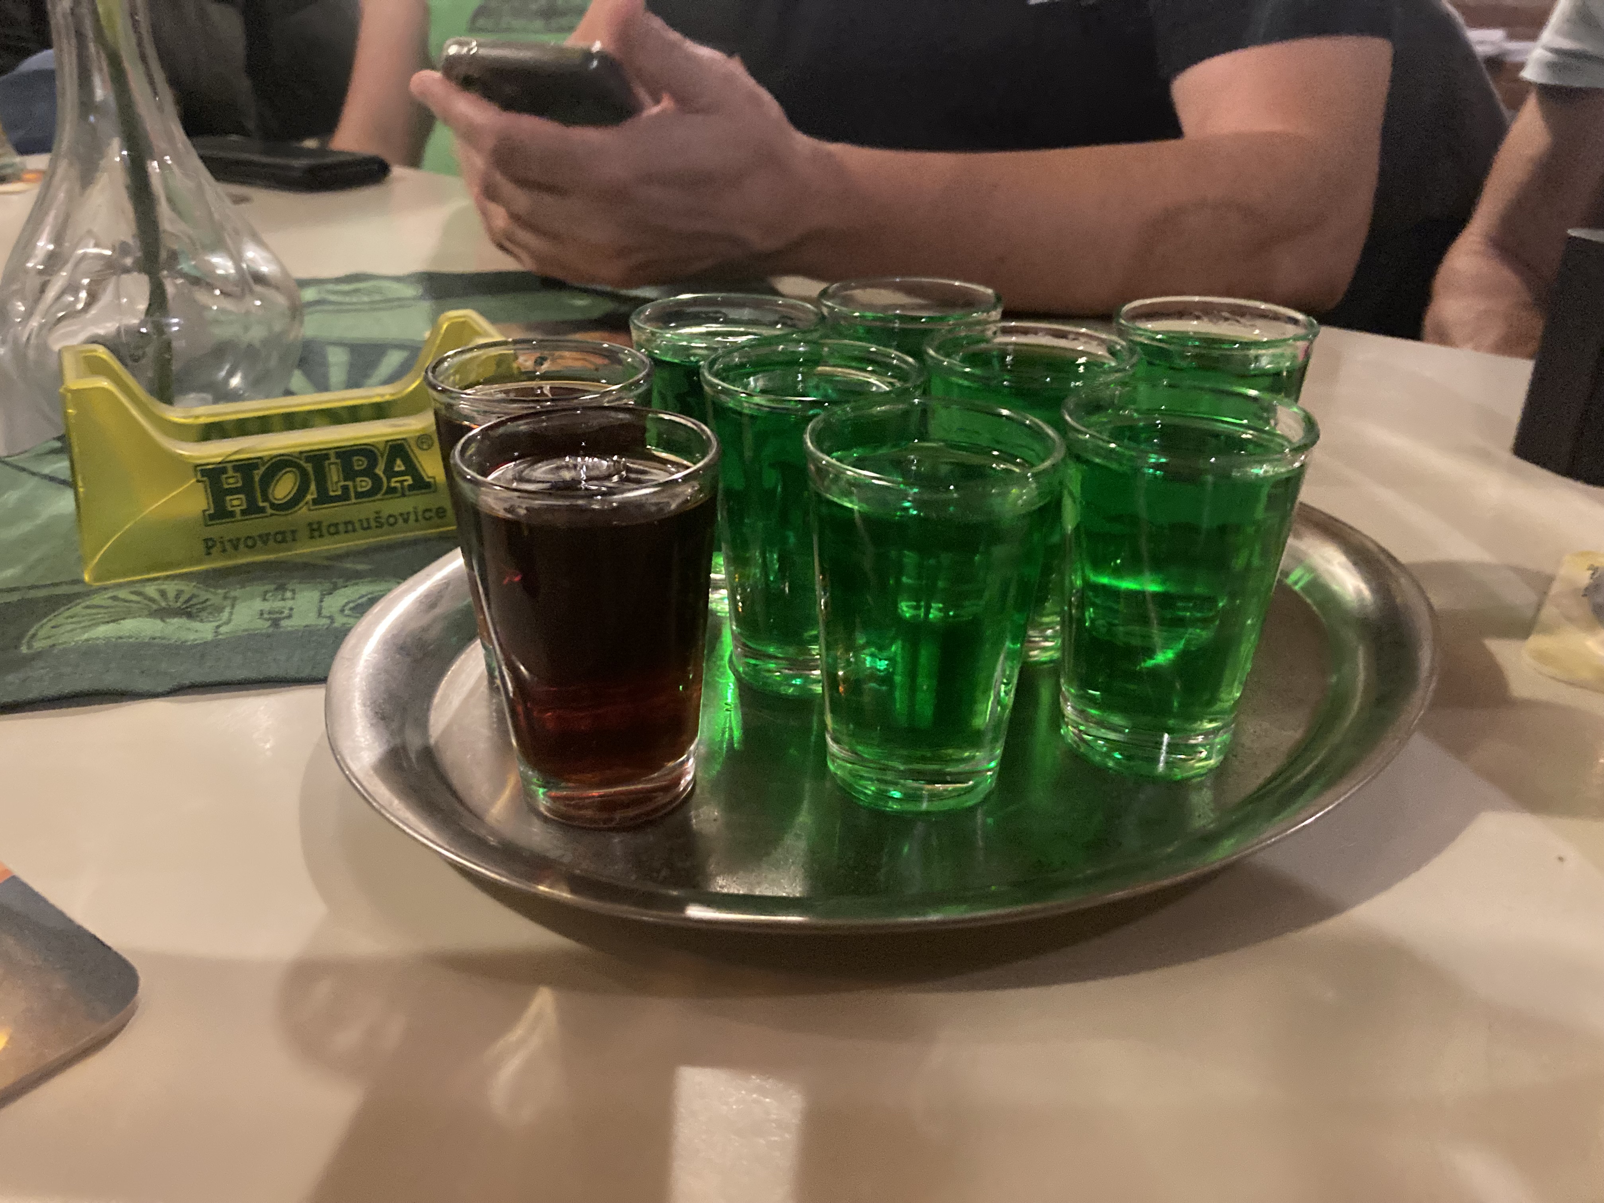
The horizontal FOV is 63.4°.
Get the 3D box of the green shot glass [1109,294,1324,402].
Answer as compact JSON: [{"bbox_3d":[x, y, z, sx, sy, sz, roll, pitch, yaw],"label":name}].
[{"bbox_3d":[0.094,-0.035,0.312,0.044,0.066,0.044,1,27,0],"label":"green shot glass"}]

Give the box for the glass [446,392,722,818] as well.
[{"bbox_3d":[-0.036,0.004,0.233,0.044,0.066,0.044,1,27,0],"label":"glass"}]

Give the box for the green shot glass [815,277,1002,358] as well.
[{"bbox_3d":[0.026,-0.043,0.327,0.044,0.066,0.044,1,27,0],"label":"green shot glass"}]

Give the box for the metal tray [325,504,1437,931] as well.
[{"bbox_3d":[0.023,0.006,0.290,0.246,0.014,0.202,-16,31,-30],"label":"metal tray"}]

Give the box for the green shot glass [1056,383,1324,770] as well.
[{"bbox_3d":[0.069,-0.003,0.249,0.044,0.066,0.044,1,27,0],"label":"green shot glass"}]

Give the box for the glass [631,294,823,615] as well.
[{"bbox_3d":[-0.017,-0.035,0.309,0.044,0.066,0.044,1,27,0],"label":"glass"}]

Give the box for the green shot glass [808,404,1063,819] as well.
[{"bbox_3d":[0.022,0.002,0.238,0.044,0.066,0.044,1,27,0],"label":"green shot glass"}]

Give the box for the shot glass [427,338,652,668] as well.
[{"bbox_3d":[-0.052,-0.017,0.274,0.044,0.066,0.044,1,27,0],"label":"shot glass"}]

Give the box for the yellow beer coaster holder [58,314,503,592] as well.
[{"bbox_3d":[-0.133,-0.045,0.349,0.113,0.049,0.042,-12,30,-23],"label":"yellow beer coaster holder"}]

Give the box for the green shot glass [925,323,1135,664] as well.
[{"bbox_3d":[0.048,-0.023,0.288,0.044,0.066,0.044,1,27,0],"label":"green shot glass"}]

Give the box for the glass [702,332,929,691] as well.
[{"bbox_3d":[0.002,-0.017,0.275,0.044,0.066,0.044,1,27,0],"label":"glass"}]

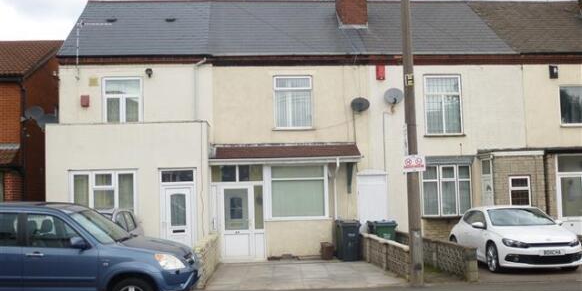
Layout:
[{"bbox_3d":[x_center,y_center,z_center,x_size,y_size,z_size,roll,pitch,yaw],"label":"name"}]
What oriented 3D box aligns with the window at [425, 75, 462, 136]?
[{"bbox_3d":[4.390,-1.159,18.399,1.101,1.736,0.100,-1,-4,-5],"label":"window"}]

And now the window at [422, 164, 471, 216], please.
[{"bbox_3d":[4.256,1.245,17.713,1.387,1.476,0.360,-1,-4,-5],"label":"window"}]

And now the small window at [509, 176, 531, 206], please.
[{"bbox_3d":[6.247,1.300,17.474,0.604,0.919,0.100,-1,-4,-5],"label":"small window"}]

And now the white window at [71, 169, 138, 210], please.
[{"bbox_3d":[-4.619,1.238,15.858,1.609,1.233,0.100,-1,-4,-5],"label":"white window"}]

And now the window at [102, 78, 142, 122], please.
[{"bbox_3d":[-4.549,-1.152,17.286,1.079,1.370,0.100,-1,-4,-5],"label":"window"}]

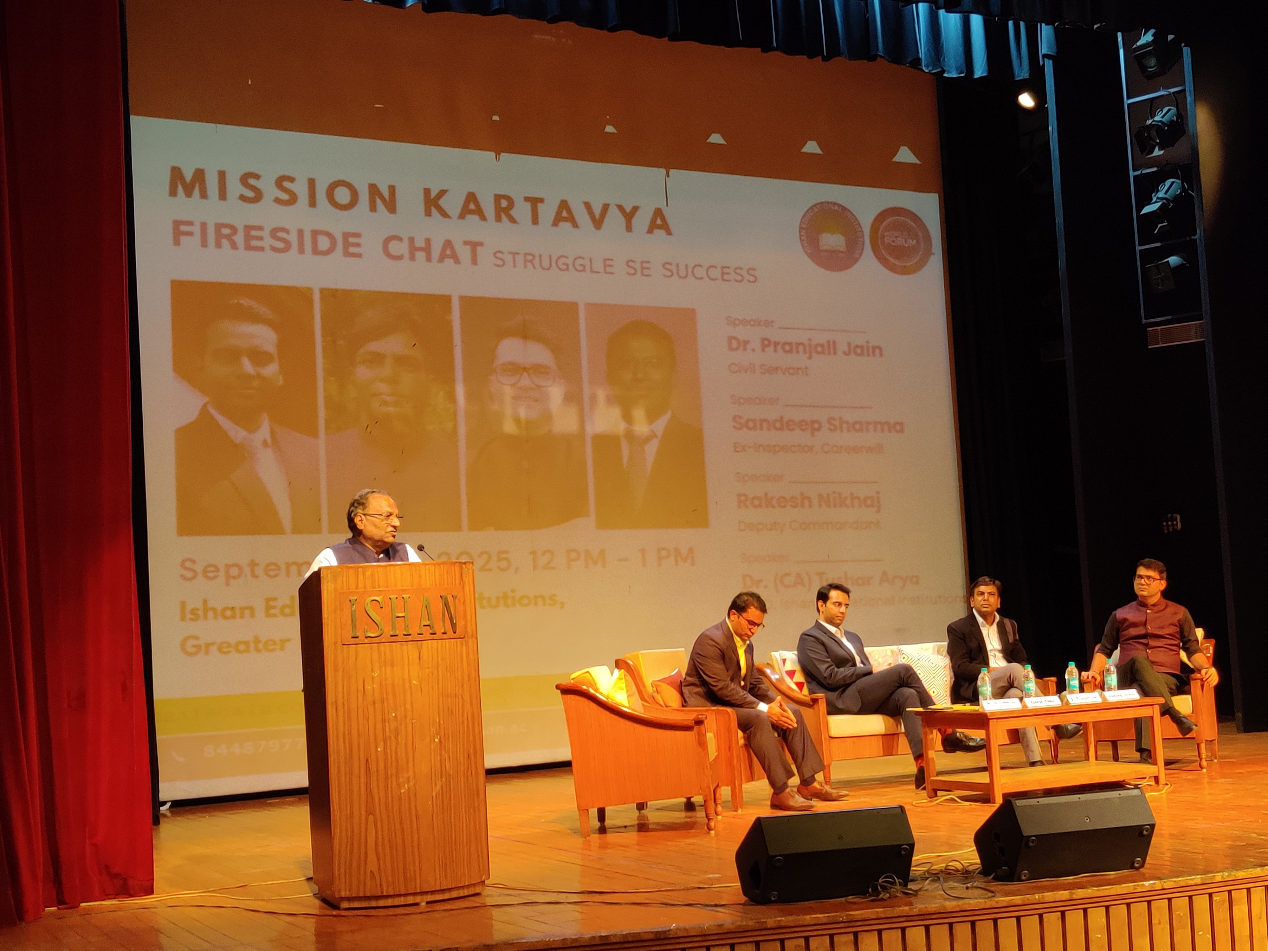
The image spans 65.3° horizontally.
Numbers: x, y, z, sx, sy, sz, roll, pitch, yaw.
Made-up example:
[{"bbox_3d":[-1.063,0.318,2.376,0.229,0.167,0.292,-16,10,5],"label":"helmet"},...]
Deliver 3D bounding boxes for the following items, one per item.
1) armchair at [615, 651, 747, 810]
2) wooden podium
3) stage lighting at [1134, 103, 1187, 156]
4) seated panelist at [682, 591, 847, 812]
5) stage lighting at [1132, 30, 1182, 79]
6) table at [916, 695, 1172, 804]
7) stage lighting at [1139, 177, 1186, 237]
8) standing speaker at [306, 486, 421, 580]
[{"bbox_3d":[0.414,1.466,5.720,0.750,0.770,0.690,-8,-10,26],"label":"armchair"},{"bbox_3d":[-0.966,0.967,3.900,0.600,1.220,0.460,1,-10,-24],"label":"wooden podium"},{"bbox_3d":[4.308,-2.823,8.100,0.340,0.270,0.250,-25,4,-34],"label":"stage lighting"},{"bbox_3d":[0.735,1.249,5.580,0.770,1.160,0.510,-8,-10,26],"label":"seated panelist"},{"bbox_3d":[4.285,-3.448,8.100,0.250,0.270,0.340,-12,16,42],"label":"stage lighting"},{"bbox_3d":[2.340,1.579,5.750,1.200,0.450,0.580,0,-10,-20],"label":"table"},{"bbox_3d":[4.325,-2.197,8.100,0.360,0.260,0.250,-50,19,-30],"label":"stage lighting"},{"bbox_3d":[-1.171,0.869,4.270,0.520,1.660,0.380,1,-10,-27],"label":"standing speaker"}]

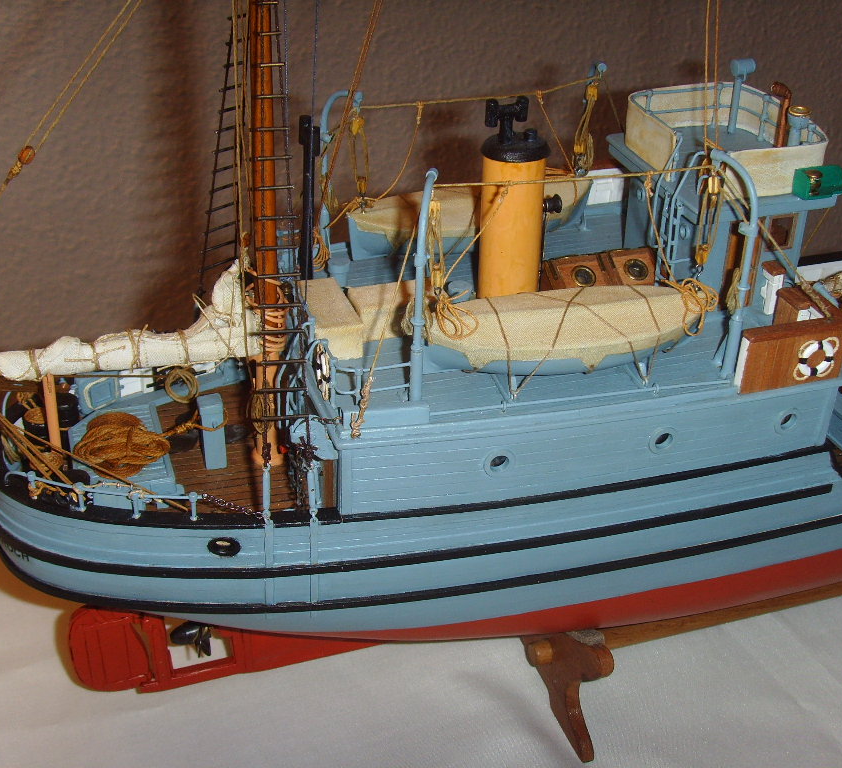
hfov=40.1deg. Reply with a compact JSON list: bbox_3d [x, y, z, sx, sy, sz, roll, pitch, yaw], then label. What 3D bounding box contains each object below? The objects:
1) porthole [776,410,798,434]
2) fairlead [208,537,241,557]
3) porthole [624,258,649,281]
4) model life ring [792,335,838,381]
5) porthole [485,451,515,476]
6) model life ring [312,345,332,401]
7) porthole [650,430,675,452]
[{"bbox_3d":[0.157,0.016,0.497,0.012,0.012,0.003,-6,29,-15],"label":"porthole"},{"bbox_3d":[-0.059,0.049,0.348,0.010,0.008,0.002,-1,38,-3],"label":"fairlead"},{"bbox_3d":[0.101,-0.053,0.538,0.012,0.002,0.012,-6,64,-15],"label":"porthole"},{"bbox_3d":[0.166,-0.011,0.484,0.019,0.019,0.004,-6,29,-15],"label":"model life ring"},{"bbox_3d":[0.032,0.032,0.463,0.013,0.013,0.003,-6,29,-15],"label":"porthole"},{"bbox_3d":[-0.039,-0.004,0.453,0.004,0.020,0.020,-6,29,-15],"label":"model life ring"},{"bbox_3d":[0.101,0.024,0.482,0.013,0.013,0.003,-6,29,-15],"label":"porthole"}]

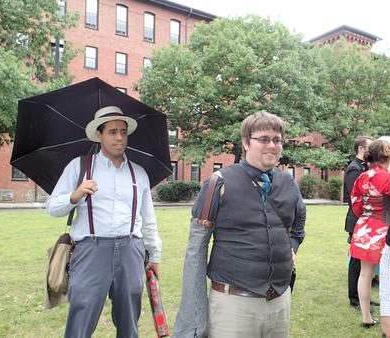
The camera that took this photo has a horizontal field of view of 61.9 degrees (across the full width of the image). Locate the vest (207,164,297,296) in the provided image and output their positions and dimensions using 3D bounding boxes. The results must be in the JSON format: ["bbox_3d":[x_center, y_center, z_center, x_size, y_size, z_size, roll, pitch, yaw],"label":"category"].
[{"bbox_3d":[0.258,0.284,1.500,0.430,0.600,0.320,1,-3,-25],"label":"vest"}]

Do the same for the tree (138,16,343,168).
[{"bbox_3d":[3.200,-4.500,23.500,14.200,13.300,13.000,0,-2,0],"label":"tree"}]

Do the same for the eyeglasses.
[{"bbox_3d":[0.315,-0.127,1.475,0.145,0.042,0.140,1,-3,-22],"label":"eyeglasses"}]

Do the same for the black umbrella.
[{"bbox_3d":[-0.570,-0.044,1.860,0.940,0.930,0.570,0,39,-10],"label":"black umbrella"}]

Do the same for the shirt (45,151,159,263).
[{"bbox_3d":[-0.487,0.205,1.770,0.570,0.610,0.360,2,-3,-28],"label":"shirt"}]

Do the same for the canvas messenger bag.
[{"bbox_3d":[-0.660,0.345,1.790,0.240,0.820,0.340,1,-3,-25],"label":"canvas messenger bag"}]

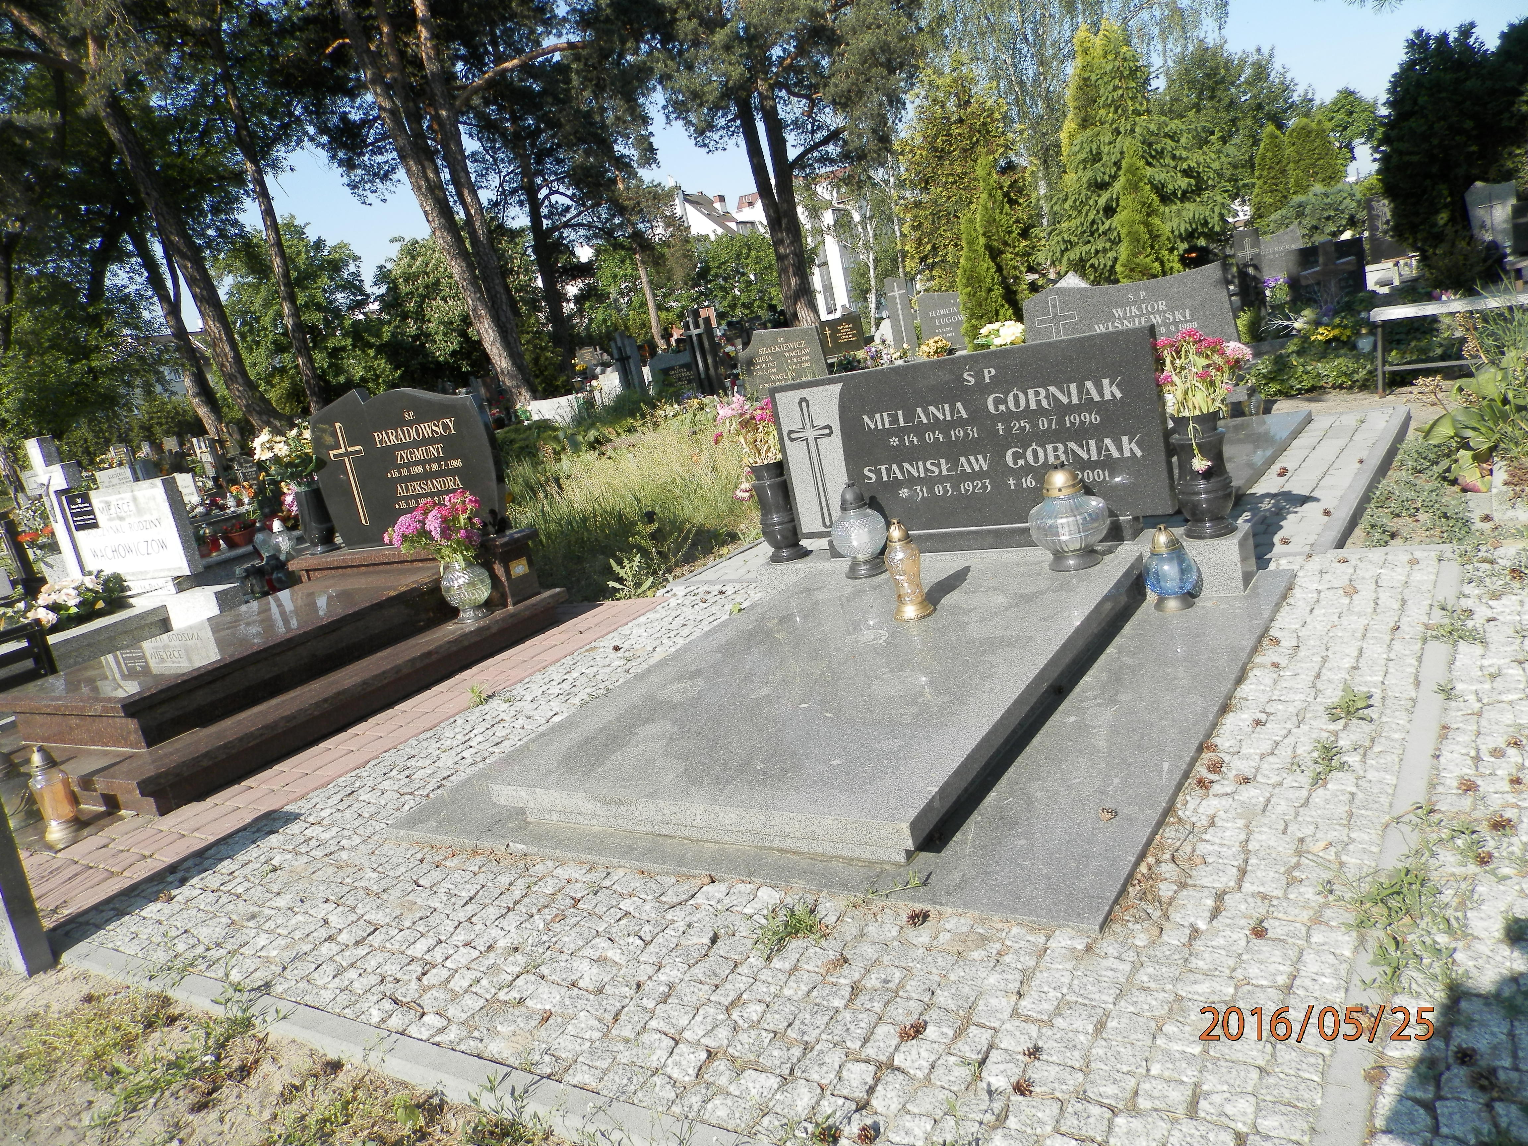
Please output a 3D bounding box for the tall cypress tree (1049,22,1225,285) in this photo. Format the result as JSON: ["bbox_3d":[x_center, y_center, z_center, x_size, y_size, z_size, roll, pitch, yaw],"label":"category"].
[{"bbox_3d":[4.109,-4.413,12.375,1.850,3.313,1.850,-3,16,35],"label":"tall cypress tree"}]

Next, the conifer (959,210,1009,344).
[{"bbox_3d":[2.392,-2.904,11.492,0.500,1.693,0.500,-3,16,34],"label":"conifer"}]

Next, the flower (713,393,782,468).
[{"bbox_3d":[-0.002,-0.531,4.355,0.306,0.321,0.275,-3,16,34],"label":"flower"}]

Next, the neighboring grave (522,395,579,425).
[{"bbox_3d":[-2.543,-2.348,15.474,0.800,0.500,1.400,-3,16,35],"label":"neighboring grave"}]

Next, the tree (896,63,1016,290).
[{"bbox_3d":[2.628,-4.560,13.897,1.600,3.505,1.600,-3,16,35],"label":"tree"}]

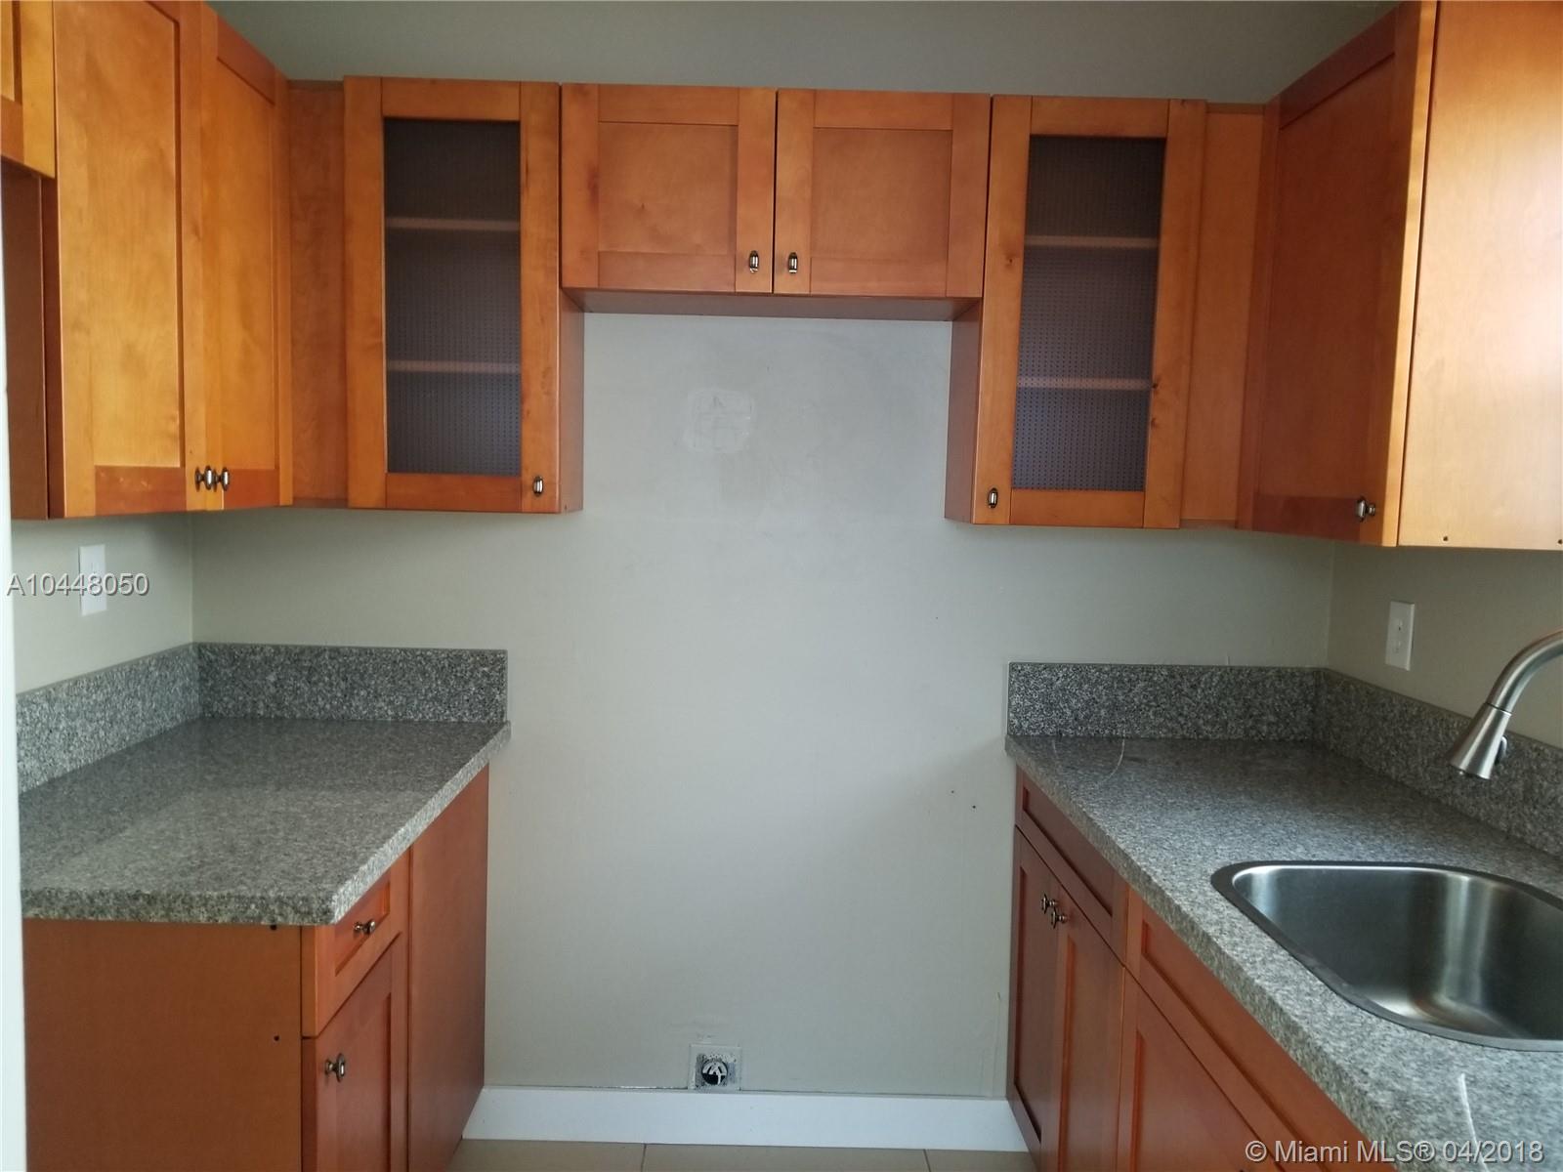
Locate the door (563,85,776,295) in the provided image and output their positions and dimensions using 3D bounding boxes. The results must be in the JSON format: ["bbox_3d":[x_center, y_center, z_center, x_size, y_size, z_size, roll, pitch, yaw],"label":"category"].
[{"bbox_3d":[-0.200,-0.704,2.087,0.371,0.352,0.020,1,6,-1],"label":"door"}]

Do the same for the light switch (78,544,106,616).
[{"bbox_3d":[-1.214,-0.010,2.073,0.008,0.118,0.073,1,5,-1],"label":"light switch"}]

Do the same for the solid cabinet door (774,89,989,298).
[{"bbox_3d":[0.177,-0.695,2.094,0.371,0.352,0.020,1,6,-1],"label":"solid cabinet door"}]

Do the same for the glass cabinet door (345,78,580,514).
[{"bbox_3d":[-0.589,-0.528,2.254,0.379,0.758,0.317,1,5,-1],"label":"glass cabinet door"}]

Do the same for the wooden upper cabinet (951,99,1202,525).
[{"bbox_3d":[0.550,-0.500,2.279,0.383,0.758,0.317,1,5,-1],"label":"wooden upper cabinet"}]

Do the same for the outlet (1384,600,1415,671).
[{"bbox_3d":[1.169,0.093,2.219,0.008,0.119,0.075,1,5,-1],"label":"outlet"}]

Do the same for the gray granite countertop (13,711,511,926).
[{"bbox_3d":[-0.893,0.345,1.961,0.662,0.036,1.046,1,5,-1],"label":"gray granite countertop"}]

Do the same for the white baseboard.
[{"bbox_3d":[-0.074,1.163,2.569,1.235,0.115,0.015,1,5,-1],"label":"white baseboard"}]

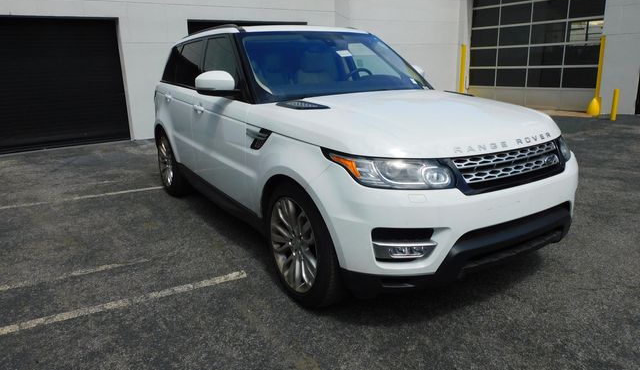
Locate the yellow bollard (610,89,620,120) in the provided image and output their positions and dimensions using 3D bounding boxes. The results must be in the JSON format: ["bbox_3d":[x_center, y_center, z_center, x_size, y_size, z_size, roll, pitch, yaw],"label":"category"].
[{"bbox_3d":[6.748,-1.818,10.122,0.125,0.681,0.125,-11,18,-31],"label":"yellow bollard"}]

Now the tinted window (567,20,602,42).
[{"bbox_3d":[6.953,-4.006,11.570,0.050,0.555,0.984,-11,18,-31],"label":"tinted window"}]

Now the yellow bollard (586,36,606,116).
[{"bbox_3d":[7.960,-3.077,12.591,0.360,2.187,0.380,-13,19,-34],"label":"yellow bollard"}]

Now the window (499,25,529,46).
[{"bbox_3d":[5.822,-4.436,13.258,0.050,0.560,0.987,-11,18,-31],"label":"window"}]

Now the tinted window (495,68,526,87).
[{"bbox_3d":[5.838,-3.279,13.561,0.050,0.545,0.920,-14,19,-39],"label":"tinted window"}]

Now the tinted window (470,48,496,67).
[{"bbox_3d":[5.255,-4.073,14.287,0.050,0.544,1.016,-11,18,-31],"label":"tinted window"}]

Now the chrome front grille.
[{"bbox_3d":[1.046,-0.127,2.358,0.870,0.135,0.130,-10,17,-31],"label":"chrome front grille"}]

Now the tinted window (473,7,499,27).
[{"bbox_3d":[5.914,-5.987,15.887,0.050,0.612,1.083,-13,19,-34],"label":"tinted window"}]

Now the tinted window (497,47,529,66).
[{"bbox_3d":[5.840,-3.854,13.413,0.050,0.540,0.990,-11,18,-31],"label":"tinted window"}]

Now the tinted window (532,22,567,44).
[{"bbox_3d":[7.307,-4.867,14.240,0.050,0.612,1.083,-13,19,-34],"label":"tinted window"}]

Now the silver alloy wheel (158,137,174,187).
[{"bbox_3d":[-1.653,-0.267,5.005,0.180,0.560,0.560,-11,18,-31],"label":"silver alloy wheel"}]

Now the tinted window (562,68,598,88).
[{"bbox_3d":[8.038,-3.307,13.690,0.050,0.612,1.083,-13,19,-34],"label":"tinted window"}]

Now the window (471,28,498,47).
[{"bbox_3d":[5.237,-4.658,14.131,0.050,0.546,0.993,-11,18,-31],"label":"window"}]

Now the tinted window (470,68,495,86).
[{"bbox_3d":[5.984,-3.986,16.434,0.050,0.612,1.083,-13,19,-34],"label":"tinted window"}]

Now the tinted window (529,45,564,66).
[{"bbox_3d":[6.461,-3.690,12.692,0.050,0.545,0.920,-14,19,-39],"label":"tinted window"}]

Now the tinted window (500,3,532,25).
[{"bbox_3d":[5.796,-5.027,13.115,0.050,0.535,1.001,-11,18,-31],"label":"tinted window"}]

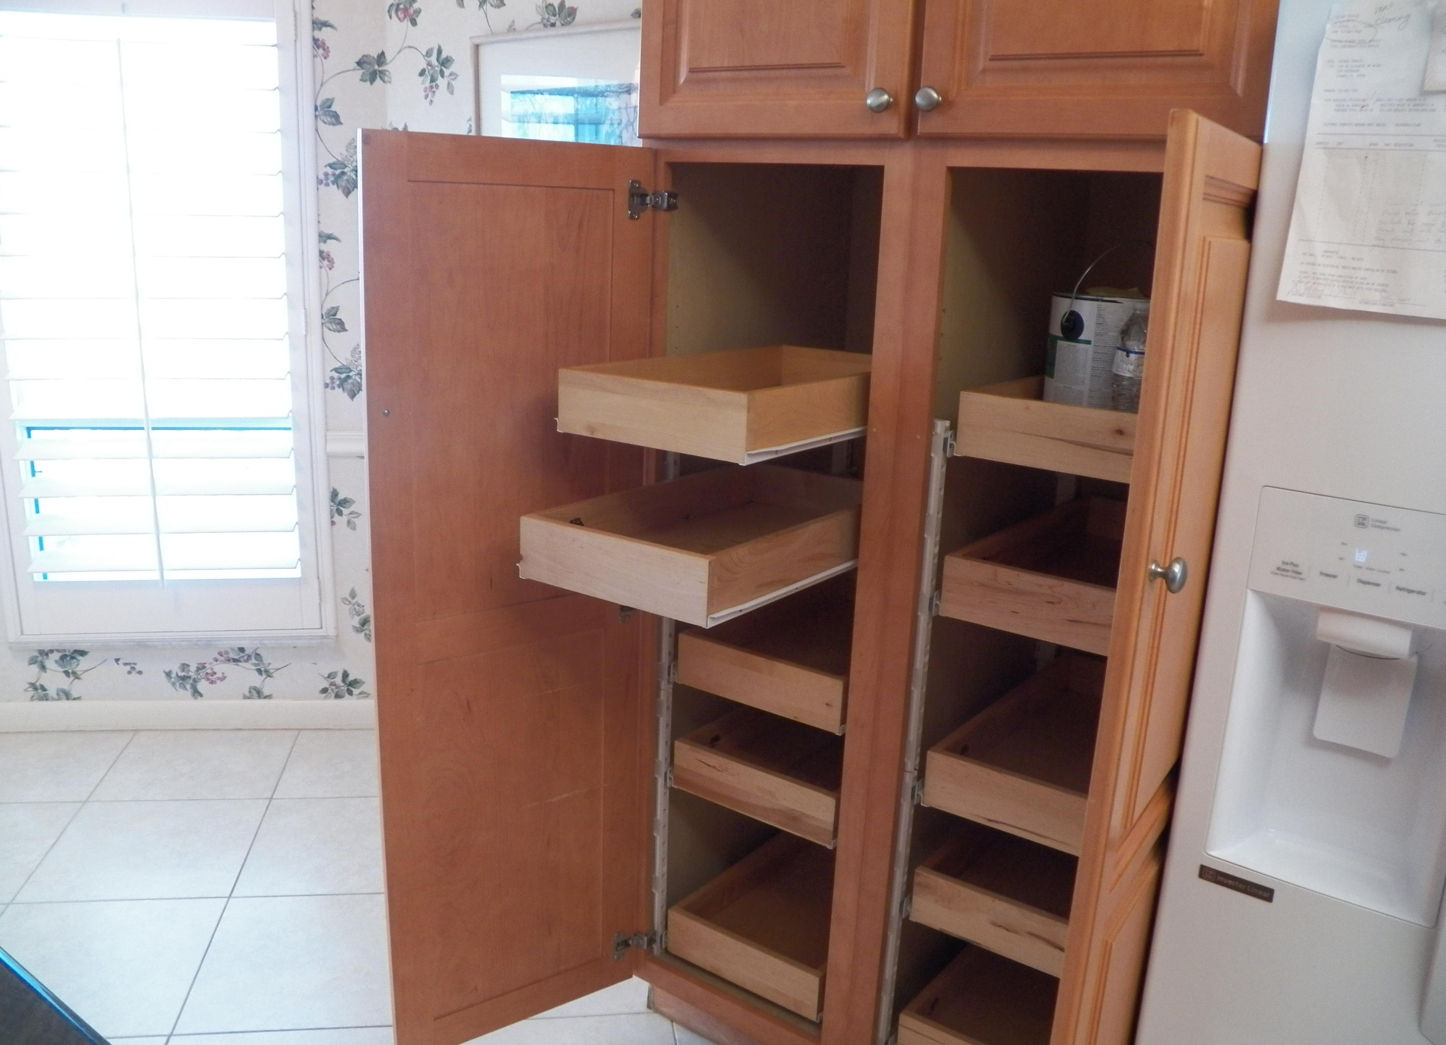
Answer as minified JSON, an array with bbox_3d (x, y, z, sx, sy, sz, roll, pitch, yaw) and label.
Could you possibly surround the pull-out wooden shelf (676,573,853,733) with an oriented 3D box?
[{"bbox_3d":[0.216,0.203,2.098,0.314,0.087,0.569,12,17,33],"label":"pull-out wooden shelf"}]

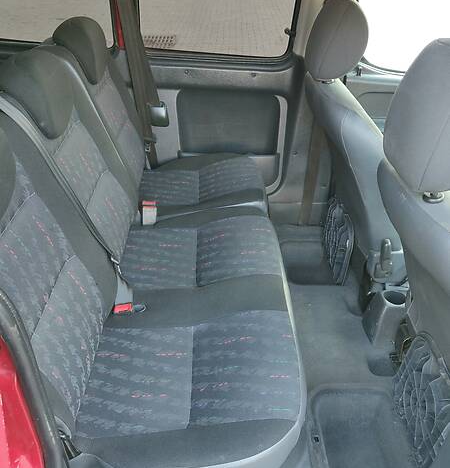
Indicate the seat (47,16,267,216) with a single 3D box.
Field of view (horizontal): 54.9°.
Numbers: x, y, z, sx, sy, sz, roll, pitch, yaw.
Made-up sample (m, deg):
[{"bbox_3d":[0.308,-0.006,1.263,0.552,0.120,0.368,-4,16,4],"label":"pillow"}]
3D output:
[{"bbox_3d":[-0.212,-0.366,1.649,0.770,0.850,0.440,0,39,0],"label":"seat"}]

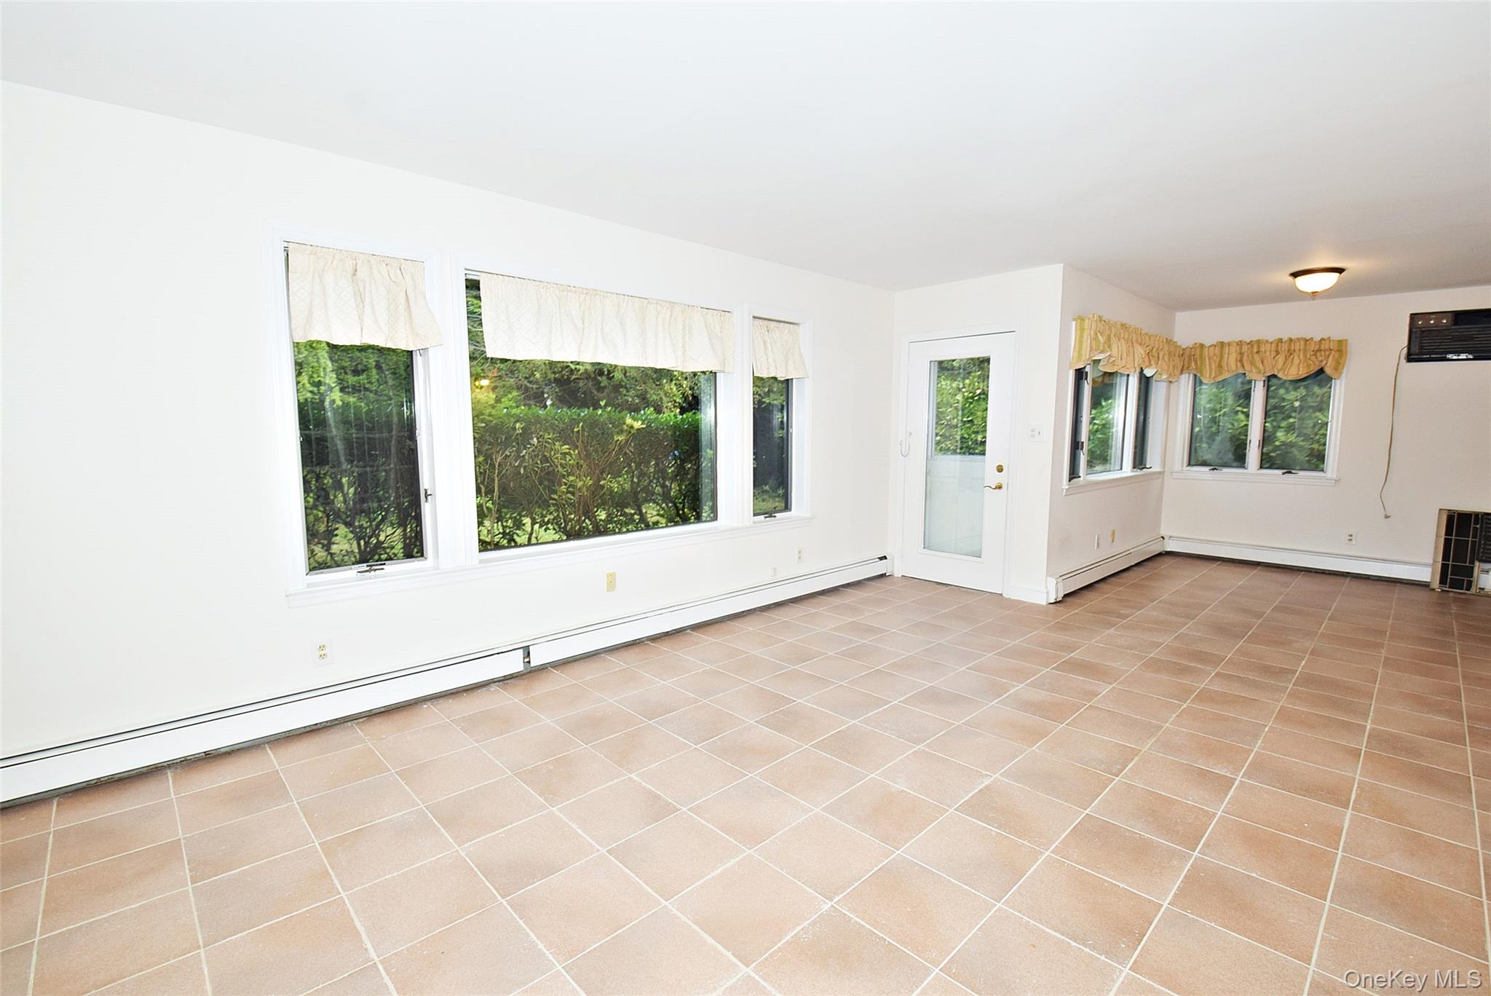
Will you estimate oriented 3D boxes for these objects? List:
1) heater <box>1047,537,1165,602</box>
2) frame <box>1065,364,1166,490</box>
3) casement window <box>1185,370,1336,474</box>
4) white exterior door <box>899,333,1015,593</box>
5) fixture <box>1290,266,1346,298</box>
[{"bbox_3d":[3.320,0.583,5.536,2.809,0.200,0.070,-6,9,-42],"label":"heater"},{"bbox_3d":[3.326,-0.729,5.479,2.550,1.220,0.120,-6,9,-42],"label":"frame"},{"bbox_3d":[4.900,-0.783,5.948,1.120,1.100,0.100,5,8,40],"label":"casement window"},{"bbox_3d":[1.718,-0.283,5.095,0.883,2.020,0.060,6,9,43],"label":"white exterior door"},{"bbox_3d":[4.220,-1.584,4.596,0.315,0.180,0.315,6,9,41],"label":"fixture"}]

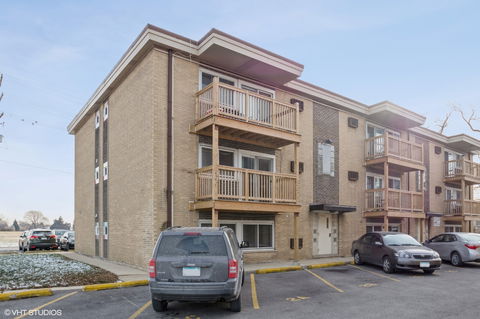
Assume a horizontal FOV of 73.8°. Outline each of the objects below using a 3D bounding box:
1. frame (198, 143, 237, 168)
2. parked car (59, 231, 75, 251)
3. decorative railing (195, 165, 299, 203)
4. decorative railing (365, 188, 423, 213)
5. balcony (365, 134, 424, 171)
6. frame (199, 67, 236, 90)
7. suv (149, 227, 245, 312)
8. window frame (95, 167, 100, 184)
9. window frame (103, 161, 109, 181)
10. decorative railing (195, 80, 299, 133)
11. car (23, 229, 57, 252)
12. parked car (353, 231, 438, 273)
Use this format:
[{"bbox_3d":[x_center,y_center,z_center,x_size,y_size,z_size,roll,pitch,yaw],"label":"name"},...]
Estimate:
[{"bbox_3d":[-0.748,0.127,12.195,1.750,1.200,0.120,8,-14,-36],"label":"frame"},{"bbox_3d":[-12.730,6.171,24.900,1.800,1.470,4.500,6,-10,-36],"label":"parked car"},{"bbox_3d":[0.356,1.170,12.219,3.950,1.150,1.300,8,-14,-36],"label":"decorative railing"},{"bbox_3d":[8.816,2.355,18.291,3.850,1.143,1.300,6,-10,-36],"label":"decorative railing"},{"bbox_3d":[8.832,-0.314,18.353,3.950,1.450,1.380,6,-10,-36],"label":"balcony"},{"bbox_3d":[-0.776,-2.620,12.010,1.743,1.200,0.120,6,-10,-36],"label":"frame"},{"bbox_3d":[-0.800,2.474,7.850,1.760,1.670,4.400,0,-11,2],"label":"suv"},{"bbox_3d":[-7.582,0.879,17.027,0.120,0.920,0.880,8,-14,-36],"label":"window frame"},{"bbox_3d":[-6.194,0.556,14.800,0.100,0.820,0.680,6,-10,-37],"label":"window frame"},{"bbox_3d":[0.361,-1.644,12.402,4.000,1.200,1.300,8,-14,-36],"label":"decorative railing"},{"bbox_3d":[-15.500,6.060,24.600,1.850,1.670,4.600,9,-14,-39],"label":"car"},{"bbox_3d":[6.030,3.620,12.950,1.720,1.470,4.500,0,-11,-2],"label":"parked car"}]

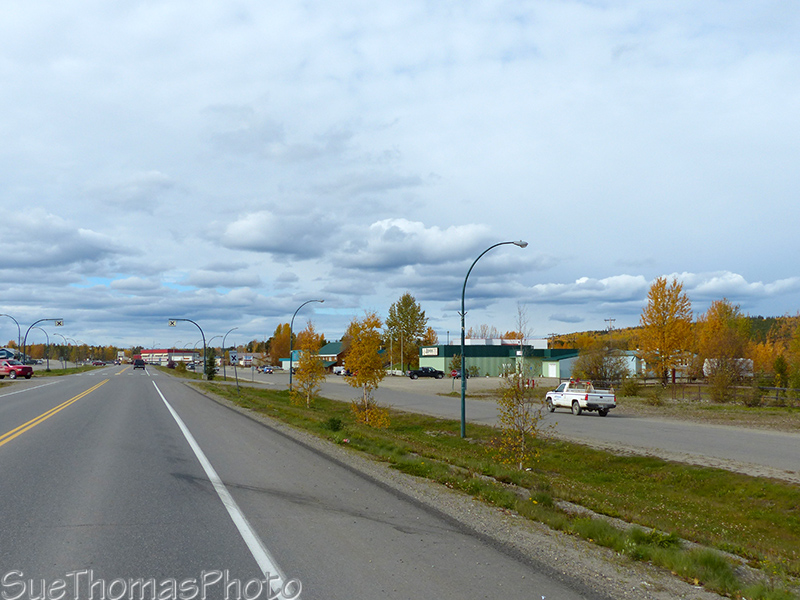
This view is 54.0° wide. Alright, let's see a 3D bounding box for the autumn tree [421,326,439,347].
[{"bbox_3d":[7.157,11.790,187.644,4.900,10.780,4.900,0,-4,2],"label":"autumn tree"}]

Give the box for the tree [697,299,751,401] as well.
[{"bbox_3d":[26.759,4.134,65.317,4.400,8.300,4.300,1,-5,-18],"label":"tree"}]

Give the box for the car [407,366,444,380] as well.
[{"bbox_3d":[4.089,11.785,126.000,5.900,1.930,2.000,1,-5,-18],"label":"car"}]

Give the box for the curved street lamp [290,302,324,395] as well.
[{"bbox_3d":[-8.792,4.345,74.813,3.300,8.700,0.350,1,-5,-18],"label":"curved street lamp"}]

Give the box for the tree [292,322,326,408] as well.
[{"bbox_3d":[-4.664,3.373,40.668,1.800,4.400,1.800,1,-5,-18],"label":"tree"}]

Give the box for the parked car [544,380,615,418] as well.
[{"bbox_3d":[10.550,5.830,46.600,1.950,1.880,5.400,1,-5,-17],"label":"parked car"}]

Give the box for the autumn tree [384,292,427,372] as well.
[{"bbox_3d":[1.152,6.790,164.955,8.600,16.790,8.600,0,-4,0],"label":"autumn tree"}]

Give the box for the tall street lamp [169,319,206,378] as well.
[{"bbox_3d":[-24.854,5.790,92.200,4.400,7.070,0.500,1,-5,-18],"label":"tall street lamp"}]

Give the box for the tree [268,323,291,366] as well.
[{"bbox_3d":[-37.465,13.964,244.641,6.800,13.620,6.800,1,-4,-9],"label":"tree"}]

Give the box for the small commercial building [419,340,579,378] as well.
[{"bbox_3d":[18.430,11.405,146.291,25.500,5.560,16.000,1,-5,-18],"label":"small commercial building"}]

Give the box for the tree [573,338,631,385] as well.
[{"bbox_3d":[26.594,8.108,103.684,7.400,5.920,7.400,-1,-4,14],"label":"tree"}]

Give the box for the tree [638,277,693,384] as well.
[{"bbox_3d":[32.436,3.754,96.508,6.600,13.300,6.600,1,-5,-18],"label":"tree"}]

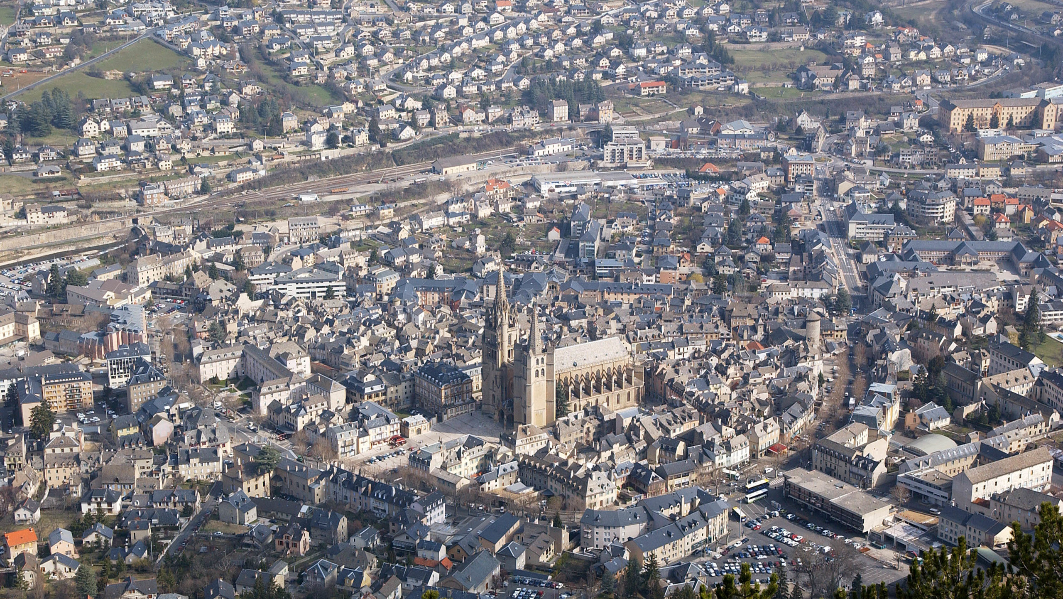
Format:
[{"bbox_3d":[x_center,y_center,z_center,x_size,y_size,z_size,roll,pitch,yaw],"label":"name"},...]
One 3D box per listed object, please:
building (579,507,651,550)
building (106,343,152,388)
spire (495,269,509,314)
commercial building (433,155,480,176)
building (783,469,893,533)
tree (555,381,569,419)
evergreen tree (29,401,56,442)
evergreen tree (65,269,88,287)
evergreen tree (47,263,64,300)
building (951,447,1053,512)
[{"bbox_3d":[36.680,98.170,804.520,31.000,16.500,13.500,-2,19,-5],"label":"building"},{"bbox_3d":[-209.770,33.910,963.950,23.000,16.800,14.000,-5,19,-15],"label":"building"},{"bbox_3d":[-14.400,-4.780,894.920,7.000,24.160,7.000,0,19,0],"label":"spire"},{"bbox_3d":[-58.520,-103.990,1415.400,30.500,10.200,15.500,-11,22,-30],"label":"commercial building"},{"bbox_3d":[130.520,86.770,798.740,17.670,10.500,51.230,-13,23,-34],"label":"building"},{"bbox_3d":[14.890,49.040,904.420,7.000,20.100,7.000,0,19,0],"label":"tree"},{"bbox_3d":[-241.720,59.740,909.520,12.200,20.800,12.200,0,19,0],"label":"evergreen tree"},{"bbox_3d":[-282.830,-12.100,1146.860,13.200,14.130,13.200,0,19,0],"label":"evergreen tree"},{"bbox_3d":[-289.320,-11.640,1122.670,9.000,21.880,9.000,0,19,0],"label":"evergreen tree"},{"bbox_3d":[207.510,78.330,813.480,49.500,17.600,12.300,-11,22,-30],"label":"building"}]

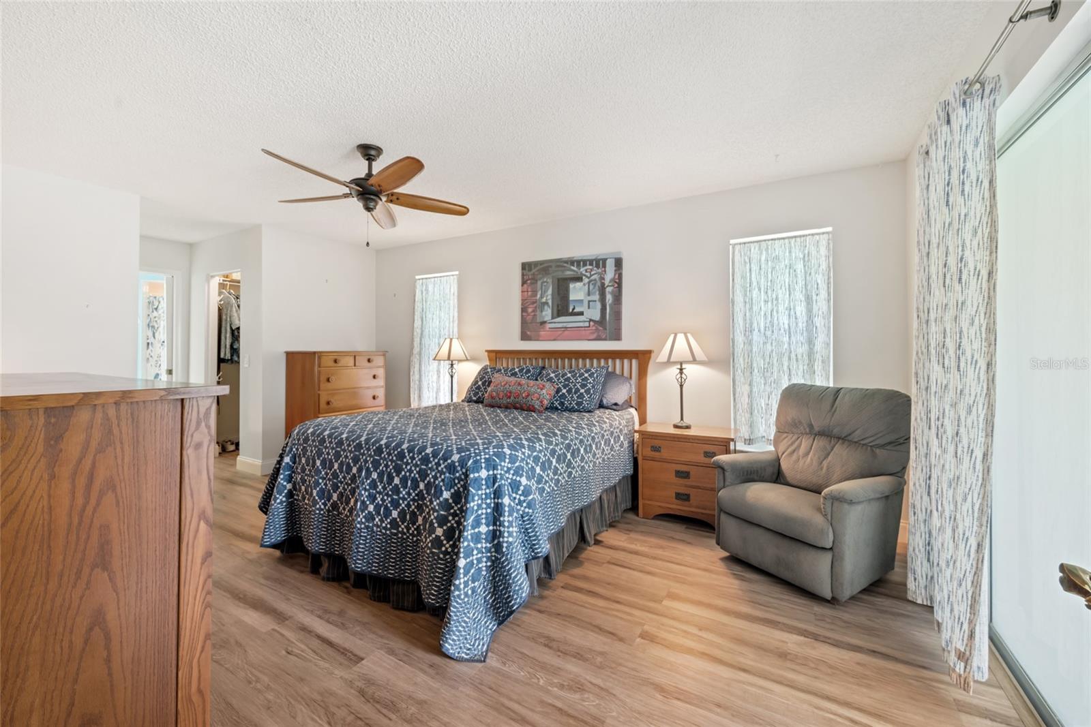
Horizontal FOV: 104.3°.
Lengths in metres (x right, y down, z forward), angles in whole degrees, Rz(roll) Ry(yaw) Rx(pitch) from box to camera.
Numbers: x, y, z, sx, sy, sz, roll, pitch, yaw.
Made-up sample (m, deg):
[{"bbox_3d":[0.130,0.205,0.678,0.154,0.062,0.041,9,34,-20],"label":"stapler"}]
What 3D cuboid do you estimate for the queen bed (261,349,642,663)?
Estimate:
[{"bbox_3d":[-0.394,0.501,2.917,1.740,1.235,2.190,1,0,30],"label":"queen bed"}]

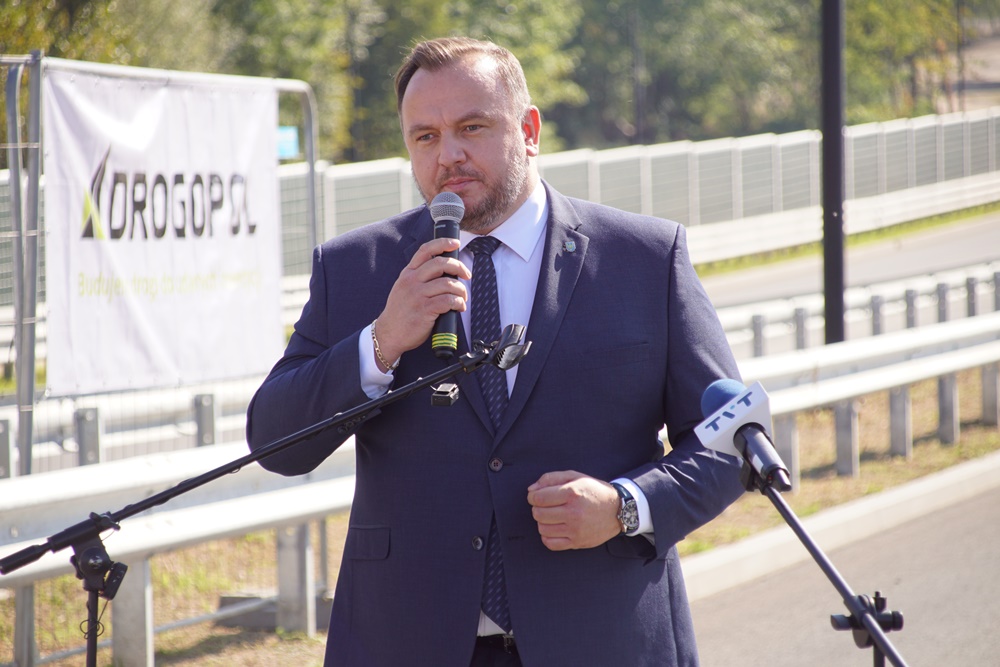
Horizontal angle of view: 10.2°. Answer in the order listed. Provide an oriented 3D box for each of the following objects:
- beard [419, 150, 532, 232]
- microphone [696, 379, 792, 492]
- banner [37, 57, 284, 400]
[{"bbox_3d":[-0.049,-0.197,7.720,0.152,0.108,0.115,-7,6,24],"label":"beard"},{"bbox_3d":[0.345,0.155,7.657,0.110,0.093,0.262,-36,35,6],"label":"microphone"},{"bbox_3d":[-1.090,-0.337,18.660,0.050,1.020,2.900,0,1,12],"label":"banner"}]

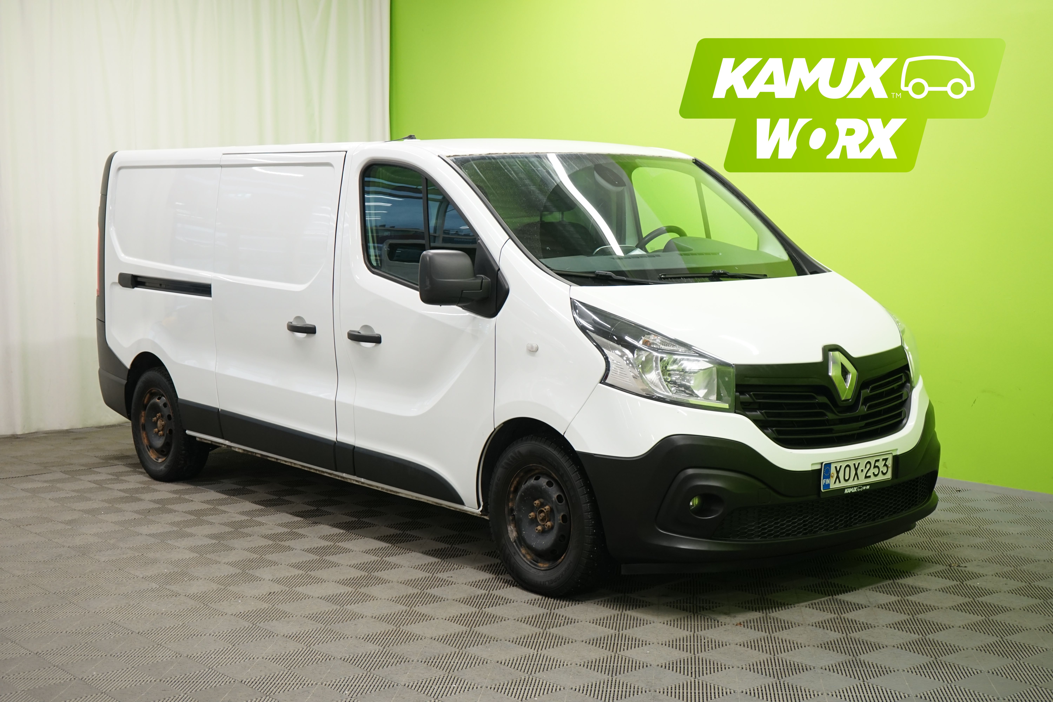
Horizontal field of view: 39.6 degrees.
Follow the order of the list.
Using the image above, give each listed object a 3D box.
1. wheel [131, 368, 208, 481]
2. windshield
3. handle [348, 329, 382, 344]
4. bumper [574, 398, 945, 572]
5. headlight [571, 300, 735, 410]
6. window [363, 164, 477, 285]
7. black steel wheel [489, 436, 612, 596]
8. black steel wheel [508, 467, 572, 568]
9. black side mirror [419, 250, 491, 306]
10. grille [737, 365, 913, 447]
[{"bbox_3d":[-2.120,0.431,8.724,0.220,0.675,0.675,-4,7,-39],"label":"wheel"},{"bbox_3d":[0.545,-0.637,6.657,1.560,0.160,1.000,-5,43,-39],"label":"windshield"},{"bbox_3d":[-0.744,-0.064,6.721,0.050,0.050,0.250,-4,7,-39],"label":"handle"},{"bbox_3d":[1.129,0.531,6.073,1.920,0.580,0.650,-4,7,-39],"label":"bumper"},{"bbox_3d":[0.475,0.019,5.652,0.420,0.420,0.600,-4,7,-39],"label":"headlight"},{"bbox_3d":[-0.495,-0.536,6.523,0.060,0.600,0.850,5,1,-42],"label":"window"},{"bbox_3d":[0.115,0.673,6.044,0.220,0.675,0.675,-4,7,-37],"label":"black steel wheel"},{"bbox_3d":[0.109,0.679,6.040,0.170,0.442,0.442,-4,7,-37],"label":"black steel wheel"},{"bbox_3d":[-0.296,-0.305,6.083,0.220,0.245,0.240,-4,7,-39],"label":"black side mirror"},{"bbox_3d":[1.262,0.232,5.883,1.110,0.285,0.170,-4,7,-39],"label":"grille"}]

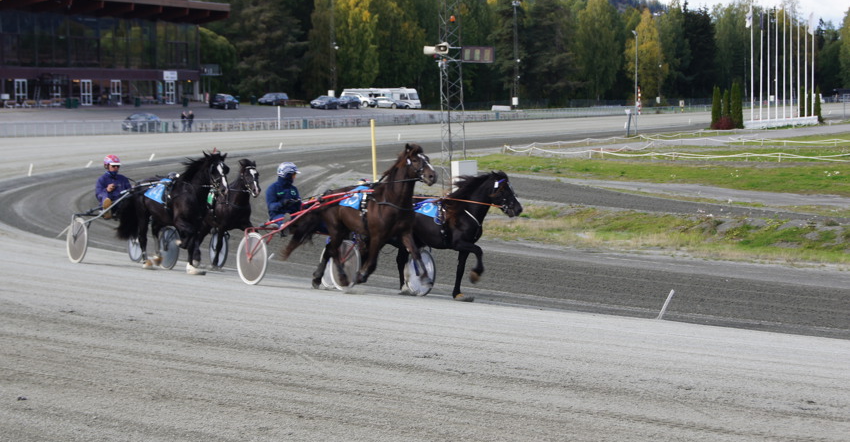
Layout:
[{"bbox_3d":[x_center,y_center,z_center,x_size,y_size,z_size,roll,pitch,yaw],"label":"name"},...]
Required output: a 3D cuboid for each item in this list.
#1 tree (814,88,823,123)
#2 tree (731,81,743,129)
[{"bbox_3d":[41.300,-12.194,203.000,0.880,3.829,0.880,0,4,0],"label":"tree"},{"bbox_3d":[27.729,-10.265,172.000,1.100,4.100,1.100,0,4,0],"label":"tree"}]

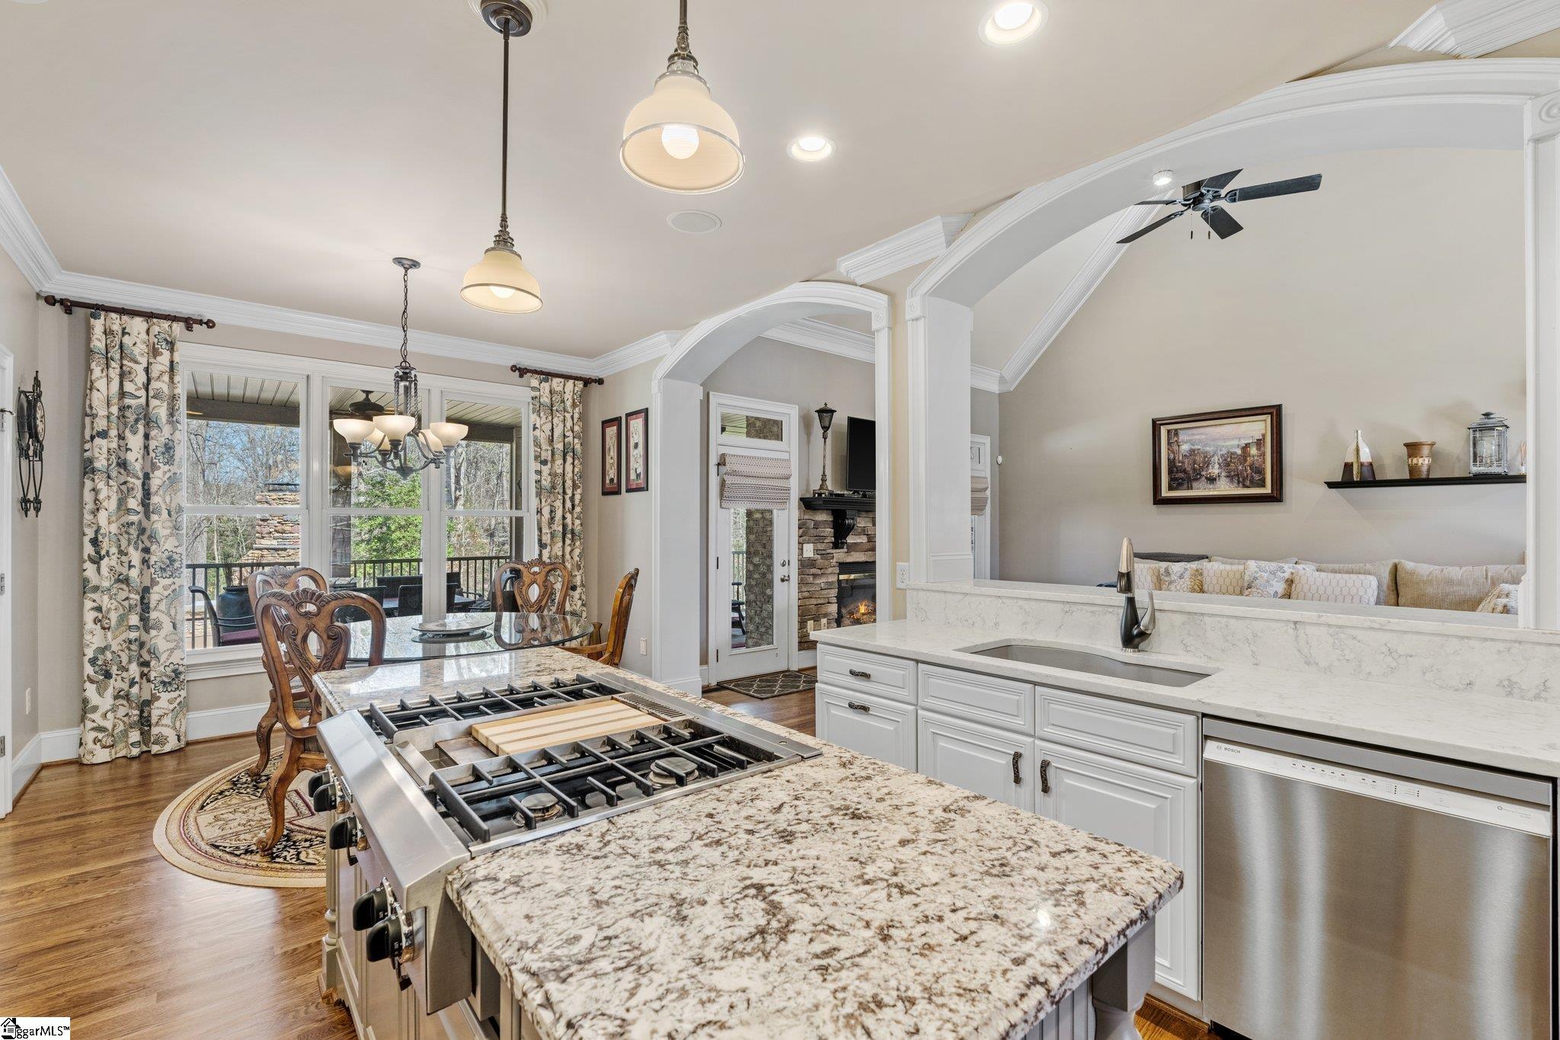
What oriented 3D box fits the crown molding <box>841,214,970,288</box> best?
[{"bbox_3d":[0.554,-1.302,3.400,0.100,0.133,0.825,0,-1,-40],"label":"crown molding"}]

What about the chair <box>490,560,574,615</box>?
[{"bbox_3d":[-1.790,0.840,4.723,0.540,1.100,0.610,0,-1,6],"label":"chair"}]

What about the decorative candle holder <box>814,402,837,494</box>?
[{"bbox_3d":[0.432,-0.695,6.646,0.200,0.865,0.200,0,-1,0],"label":"decorative candle holder"}]

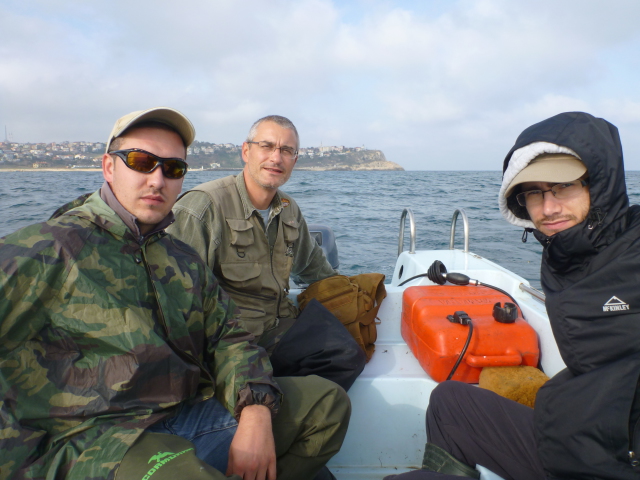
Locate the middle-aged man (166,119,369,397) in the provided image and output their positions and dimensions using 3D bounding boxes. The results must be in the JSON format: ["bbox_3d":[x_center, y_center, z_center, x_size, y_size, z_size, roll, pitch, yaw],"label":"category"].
[{"bbox_3d":[-0.110,0.215,1.580,0.650,1.200,0.740,-7,10,-42],"label":"middle-aged man"}]

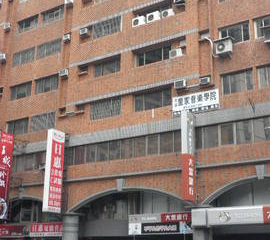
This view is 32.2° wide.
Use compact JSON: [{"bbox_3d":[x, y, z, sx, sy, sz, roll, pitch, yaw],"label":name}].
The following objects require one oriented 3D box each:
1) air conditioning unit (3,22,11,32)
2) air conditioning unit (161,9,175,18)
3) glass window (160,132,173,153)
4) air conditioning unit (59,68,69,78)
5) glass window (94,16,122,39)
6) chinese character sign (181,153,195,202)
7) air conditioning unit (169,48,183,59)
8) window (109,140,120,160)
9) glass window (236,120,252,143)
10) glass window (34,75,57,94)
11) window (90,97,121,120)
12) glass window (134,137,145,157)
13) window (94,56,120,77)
[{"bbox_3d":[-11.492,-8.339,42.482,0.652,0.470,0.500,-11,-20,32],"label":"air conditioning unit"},{"bbox_3d":[2.414,-7.619,33.763,0.840,0.510,0.320,-11,-22,32],"label":"air conditioning unit"},{"bbox_3d":[2.061,1.501,30.194,0.990,1.324,0.120,-10,-21,33],"label":"glass window"},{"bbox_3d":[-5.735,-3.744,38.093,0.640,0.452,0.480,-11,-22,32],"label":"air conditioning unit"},{"bbox_3d":[-2.150,-7.208,36.485,2.763,1.363,0.120,-10,-20,33],"label":"glass window"},{"bbox_3d":[3.170,3.408,27.703,0.394,2.697,0.770,-11,-20,32],"label":"chinese character sign"},{"bbox_3d":[2.770,-4.389,31.610,0.800,0.560,0.300,-10,-21,33],"label":"air conditioning unit"},{"bbox_3d":[-1.404,2.198,33.294,1.021,1.428,0.100,-11,-22,32],"label":"window"},{"bbox_3d":[6.485,0.700,27.762,0.935,1.325,0.120,-10,-20,33],"label":"glass window"},{"bbox_3d":[-7.321,-2.933,38.883,2.639,1.365,0.120,-10,-20,33],"label":"glass window"},{"bbox_3d":[-2.041,-0.767,33.164,2.636,1.383,0.150,-11,-22,32],"label":"window"},{"bbox_3d":[0.365,1.811,31.323,0.928,1.322,0.120,-10,-21,33],"label":"glass window"},{"bbox_3d":[-2.026,-3.880,34.783,2.412,1.133,0.120,-11,-20,32],"label":"window"}]

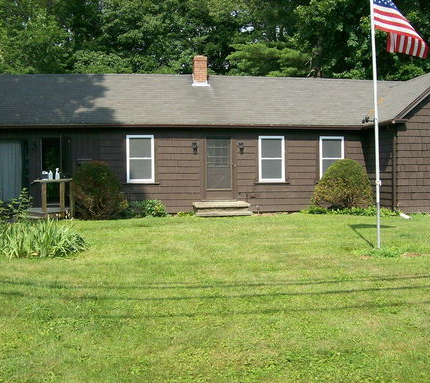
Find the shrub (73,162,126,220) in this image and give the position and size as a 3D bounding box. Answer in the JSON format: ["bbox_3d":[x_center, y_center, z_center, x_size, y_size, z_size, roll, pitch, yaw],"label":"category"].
[{"bbox_3d":[-3.482,-0.030,15.900,1.600,1.760,1.550,-1,2,-7],"label":"shrub"}]

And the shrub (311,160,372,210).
[{"bbox_3d":[4.014,-0.227,16.750,1.880,1.600,1.750,-1,2,-7],"label":"shrub"}]

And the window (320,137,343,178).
[{"bbox_3d":[3.900,-1.081,17.750,0.870,1.520,0.100,-1,2,-7],"label":"window"}]

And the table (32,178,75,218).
[{"bbox_3d":[-4.446,0.200,14.600,1.100,1.050,0.650,-1,1,-8],"label":"table"}]

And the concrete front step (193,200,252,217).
[{"bbox_3d":[0.268,0.543,16.800,1.850,0.430,0.900,-1,2,-7],"label":"concrete front step"}]

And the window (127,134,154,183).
[{"bbox_3d":[-2.427,-1.051,17.100,0.890,1.550,0.120,-1,1,-8],"label":"window"}]

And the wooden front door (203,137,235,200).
[{"bbox_3d":[0.115,-0.722,17.450,0.950,2.050,0.110,-1,1,-8],"label":"wooden front door"}]

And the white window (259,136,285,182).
[{"bbox_3d":[1.865,-1.059,17.500,0.880,1.520,0.100,-1,2,-7],"label":"white window"}]

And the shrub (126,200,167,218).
[{"bbox_3d":[-2.081,0.555,16.400,1.220,0.530,0.900,-1,2,-7],"label":"shrub"}]

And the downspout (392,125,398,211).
[{"bbox_3d":[5.466,-0.731,16.200,0.100,2.620,0.100,-1,1,-8],"label":"downspout"}]

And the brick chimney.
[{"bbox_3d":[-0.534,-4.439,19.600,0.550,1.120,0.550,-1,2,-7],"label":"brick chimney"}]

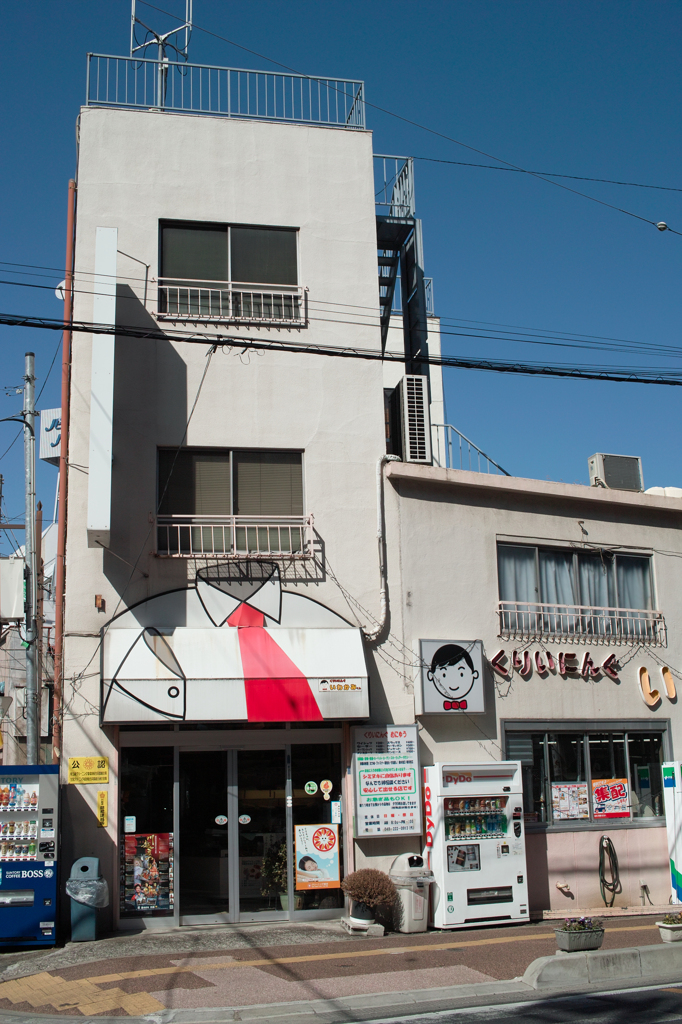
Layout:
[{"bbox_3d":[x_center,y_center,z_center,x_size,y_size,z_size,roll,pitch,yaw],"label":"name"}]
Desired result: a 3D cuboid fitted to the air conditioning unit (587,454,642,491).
[{"bbox_3d":[4.032,-0.532,17.103,0.745,0.538,0.270,3,-14,-19],"label":"air conditioning unit"}]

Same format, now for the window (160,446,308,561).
[{"bbox_3d":[-1.332,-0.130,14.291,1.825,1.386,0.150,1,-13,-10],"label":"window"}]

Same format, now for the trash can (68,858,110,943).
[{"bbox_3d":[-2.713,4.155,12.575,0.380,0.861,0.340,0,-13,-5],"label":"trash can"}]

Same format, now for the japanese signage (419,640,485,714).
[{"bbox_3d":[1.298,1.980,13.920,0.867,0.883,0.169,5,-14,-25],"label":"japanese signage"}]

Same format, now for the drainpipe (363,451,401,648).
[{"bbox_3d":[0.517,0.426,14.380,0.542,2.345,0.140,1,-13,-10],"label":"drainpipe"}]

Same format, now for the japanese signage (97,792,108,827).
[{"bbox_3d":[-2.692,3.364,13.174,0.110,0.389,0.015,1,-13,-10],"label":"japanese signage"}]

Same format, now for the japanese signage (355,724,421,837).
[{"bbox_3d":[0.548,3.143,13.652,0.827,1.267,0.140,3,-13,-18],"label":"japanese signage"}]

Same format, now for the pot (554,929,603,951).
[{"bbox_3d":[2.319,4.143,11.311,0.423,0.178,0.244,4,-14,-23],"label":"pot"}]

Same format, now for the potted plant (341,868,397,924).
[{"bbox_3d":[0.307,4.219,12.813,0.614,0.576,0.614,-1,-13,0],"label":"potted plant"}]

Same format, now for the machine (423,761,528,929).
[{"bbox_3d":[1.559,3.829,13.455,1.140,1.830,0.350,5,-14,-26],"label":"machine"}]

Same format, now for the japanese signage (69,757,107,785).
[{"bbox_3d":[-2.845,2.921,13.166,0.438,0.292,0.020,1,-13,-11],"label":"japanese signage"}]

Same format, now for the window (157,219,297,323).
[{"bbox_3d":[-1.424,-3.076,14.959,1.813,1.387,0.150,1,-13,-10],"label":"window"}]

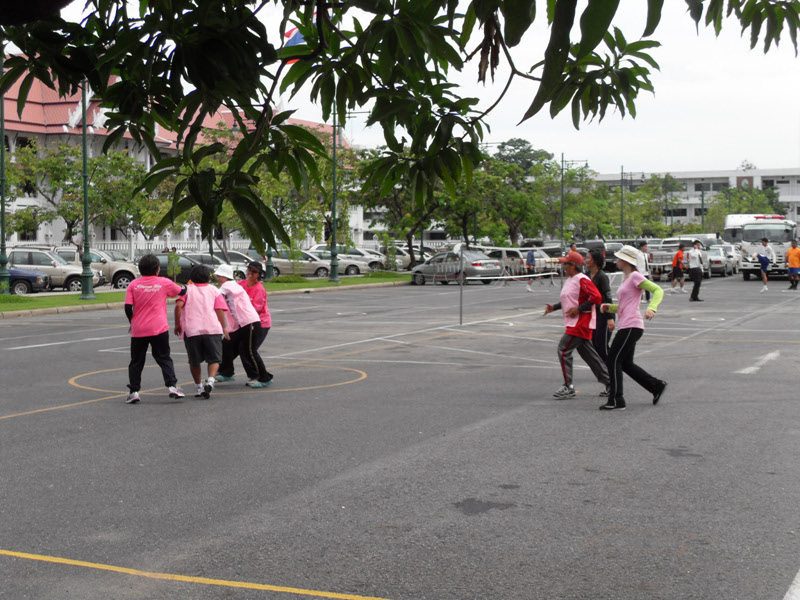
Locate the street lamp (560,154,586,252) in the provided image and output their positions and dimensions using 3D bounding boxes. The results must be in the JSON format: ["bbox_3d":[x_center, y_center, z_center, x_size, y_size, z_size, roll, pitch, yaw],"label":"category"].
[{"bbox_3d":[10.986,-5.745,80.535,2.000,7.182,0.500,1,3,24],"label":"street lamp"}]

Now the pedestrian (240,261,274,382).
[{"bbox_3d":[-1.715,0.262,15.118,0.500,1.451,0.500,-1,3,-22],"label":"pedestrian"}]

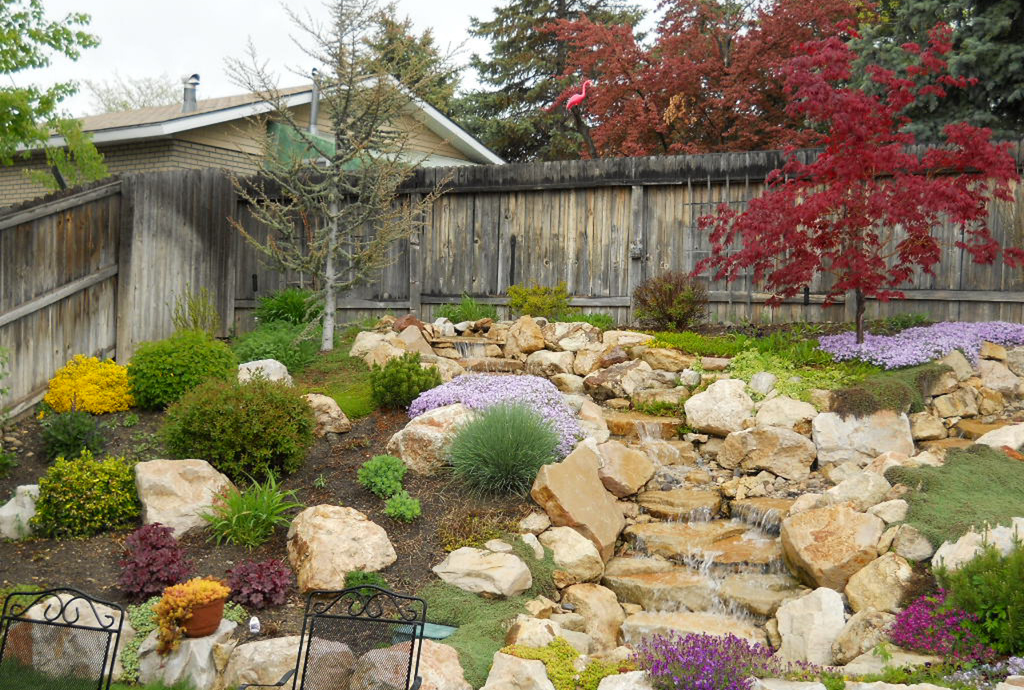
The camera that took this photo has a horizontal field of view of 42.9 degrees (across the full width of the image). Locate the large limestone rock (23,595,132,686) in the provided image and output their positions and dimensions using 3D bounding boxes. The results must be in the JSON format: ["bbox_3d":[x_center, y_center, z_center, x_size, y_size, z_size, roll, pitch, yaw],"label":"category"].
[{"bbox_3d":[-2.470,1.663,7.400,0.630,0.460,0.480,2,-1,-18],"label":"large limestone rock"}]

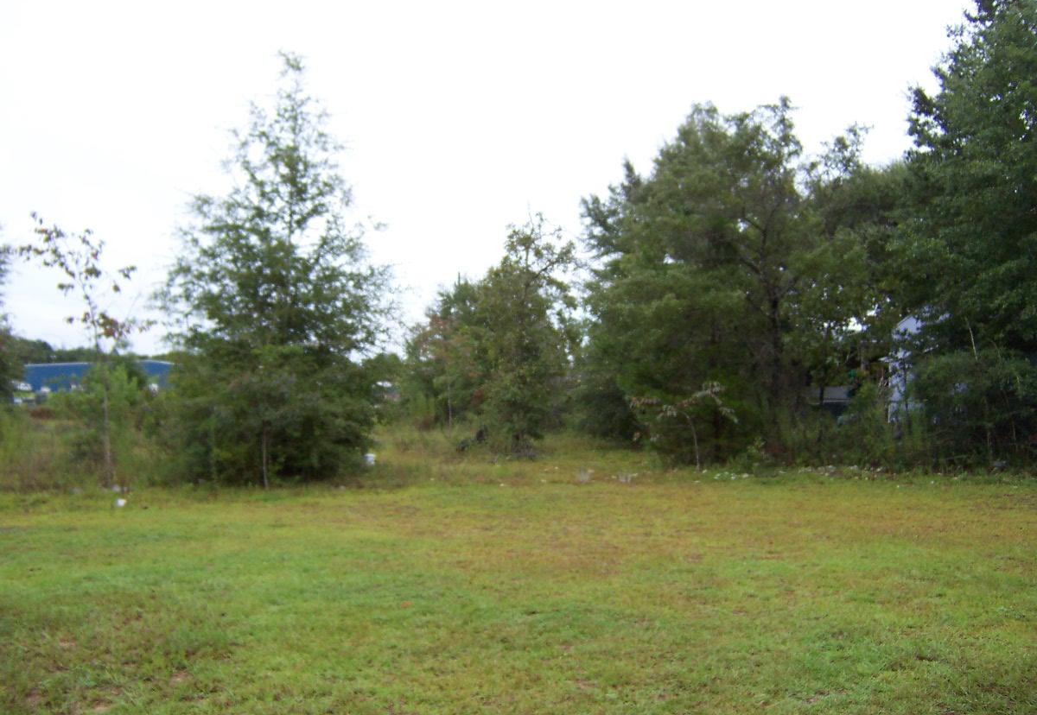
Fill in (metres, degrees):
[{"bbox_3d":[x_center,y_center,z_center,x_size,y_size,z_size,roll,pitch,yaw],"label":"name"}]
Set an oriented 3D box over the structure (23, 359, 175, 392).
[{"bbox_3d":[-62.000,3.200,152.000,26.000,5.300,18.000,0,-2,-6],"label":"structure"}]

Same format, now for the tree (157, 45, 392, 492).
[{"bbox_3d":[-4.700,-1.700,19.200,4.400,8.300,4.300,0,-2,0],"label":"tree"}]

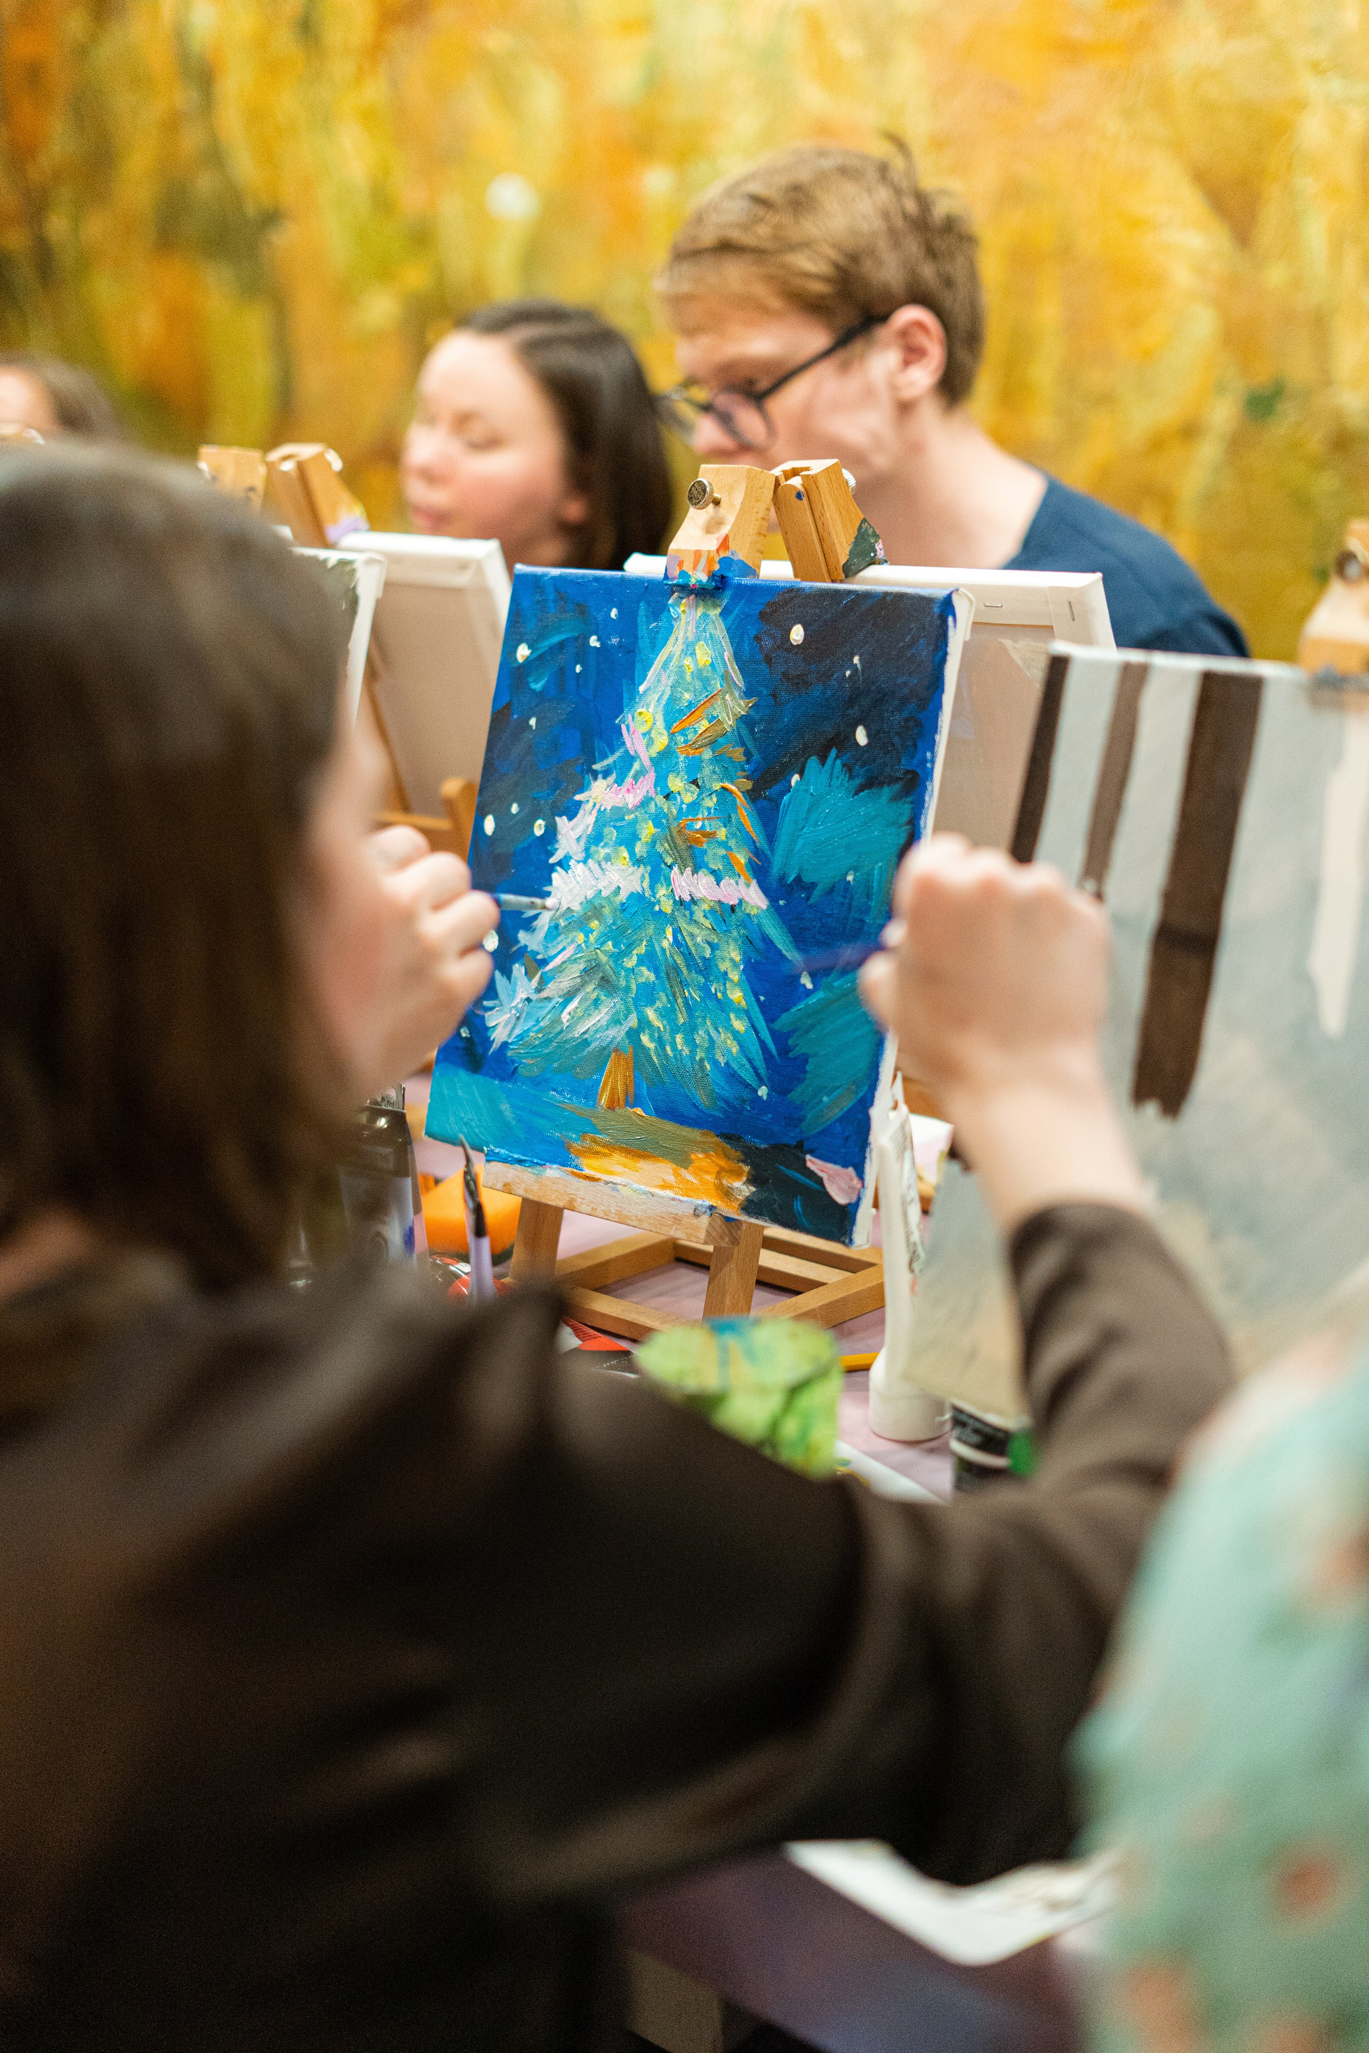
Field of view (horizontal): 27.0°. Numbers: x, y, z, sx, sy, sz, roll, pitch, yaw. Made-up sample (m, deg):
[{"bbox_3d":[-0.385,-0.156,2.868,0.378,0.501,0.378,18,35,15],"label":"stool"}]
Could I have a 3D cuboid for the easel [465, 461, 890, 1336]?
[{"bbox_3d":[0.010,-0.066,1.461,0.162,0.431,0.179,11,19,42],"label":"easel"}]

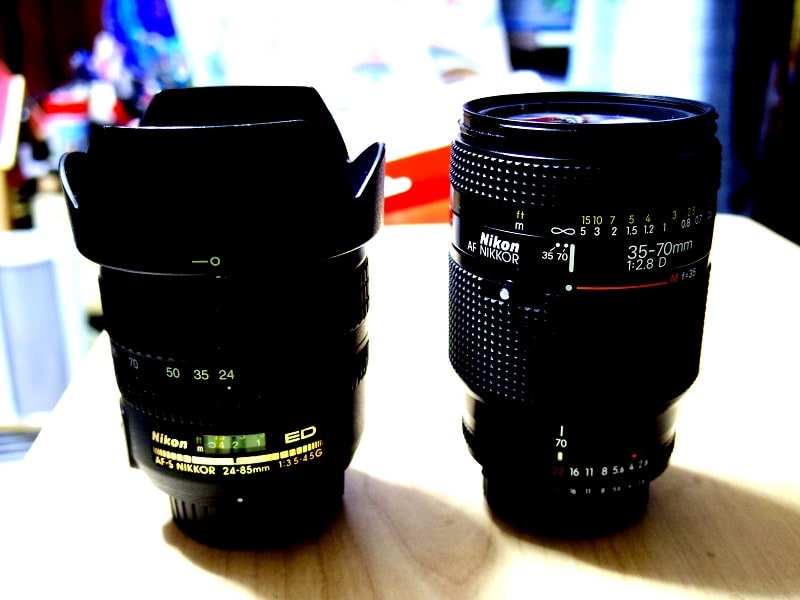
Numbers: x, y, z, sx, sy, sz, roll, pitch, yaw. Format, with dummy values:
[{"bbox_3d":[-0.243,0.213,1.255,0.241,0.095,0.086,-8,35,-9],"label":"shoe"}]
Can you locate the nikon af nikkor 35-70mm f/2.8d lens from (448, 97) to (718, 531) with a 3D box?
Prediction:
[{"bbox_3d":[0.051,0.004,0.263,0.072,0.119,0.072,4,20,15],"label":"nikon af nikkor 35-70mm f/2.8d lens"}]

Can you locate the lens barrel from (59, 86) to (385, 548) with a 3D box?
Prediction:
[{"bbox_3d":[-0.046,0.005,0.261,0.086,0.122,0.086,-1,19,0],"label":"lens barrel"}]

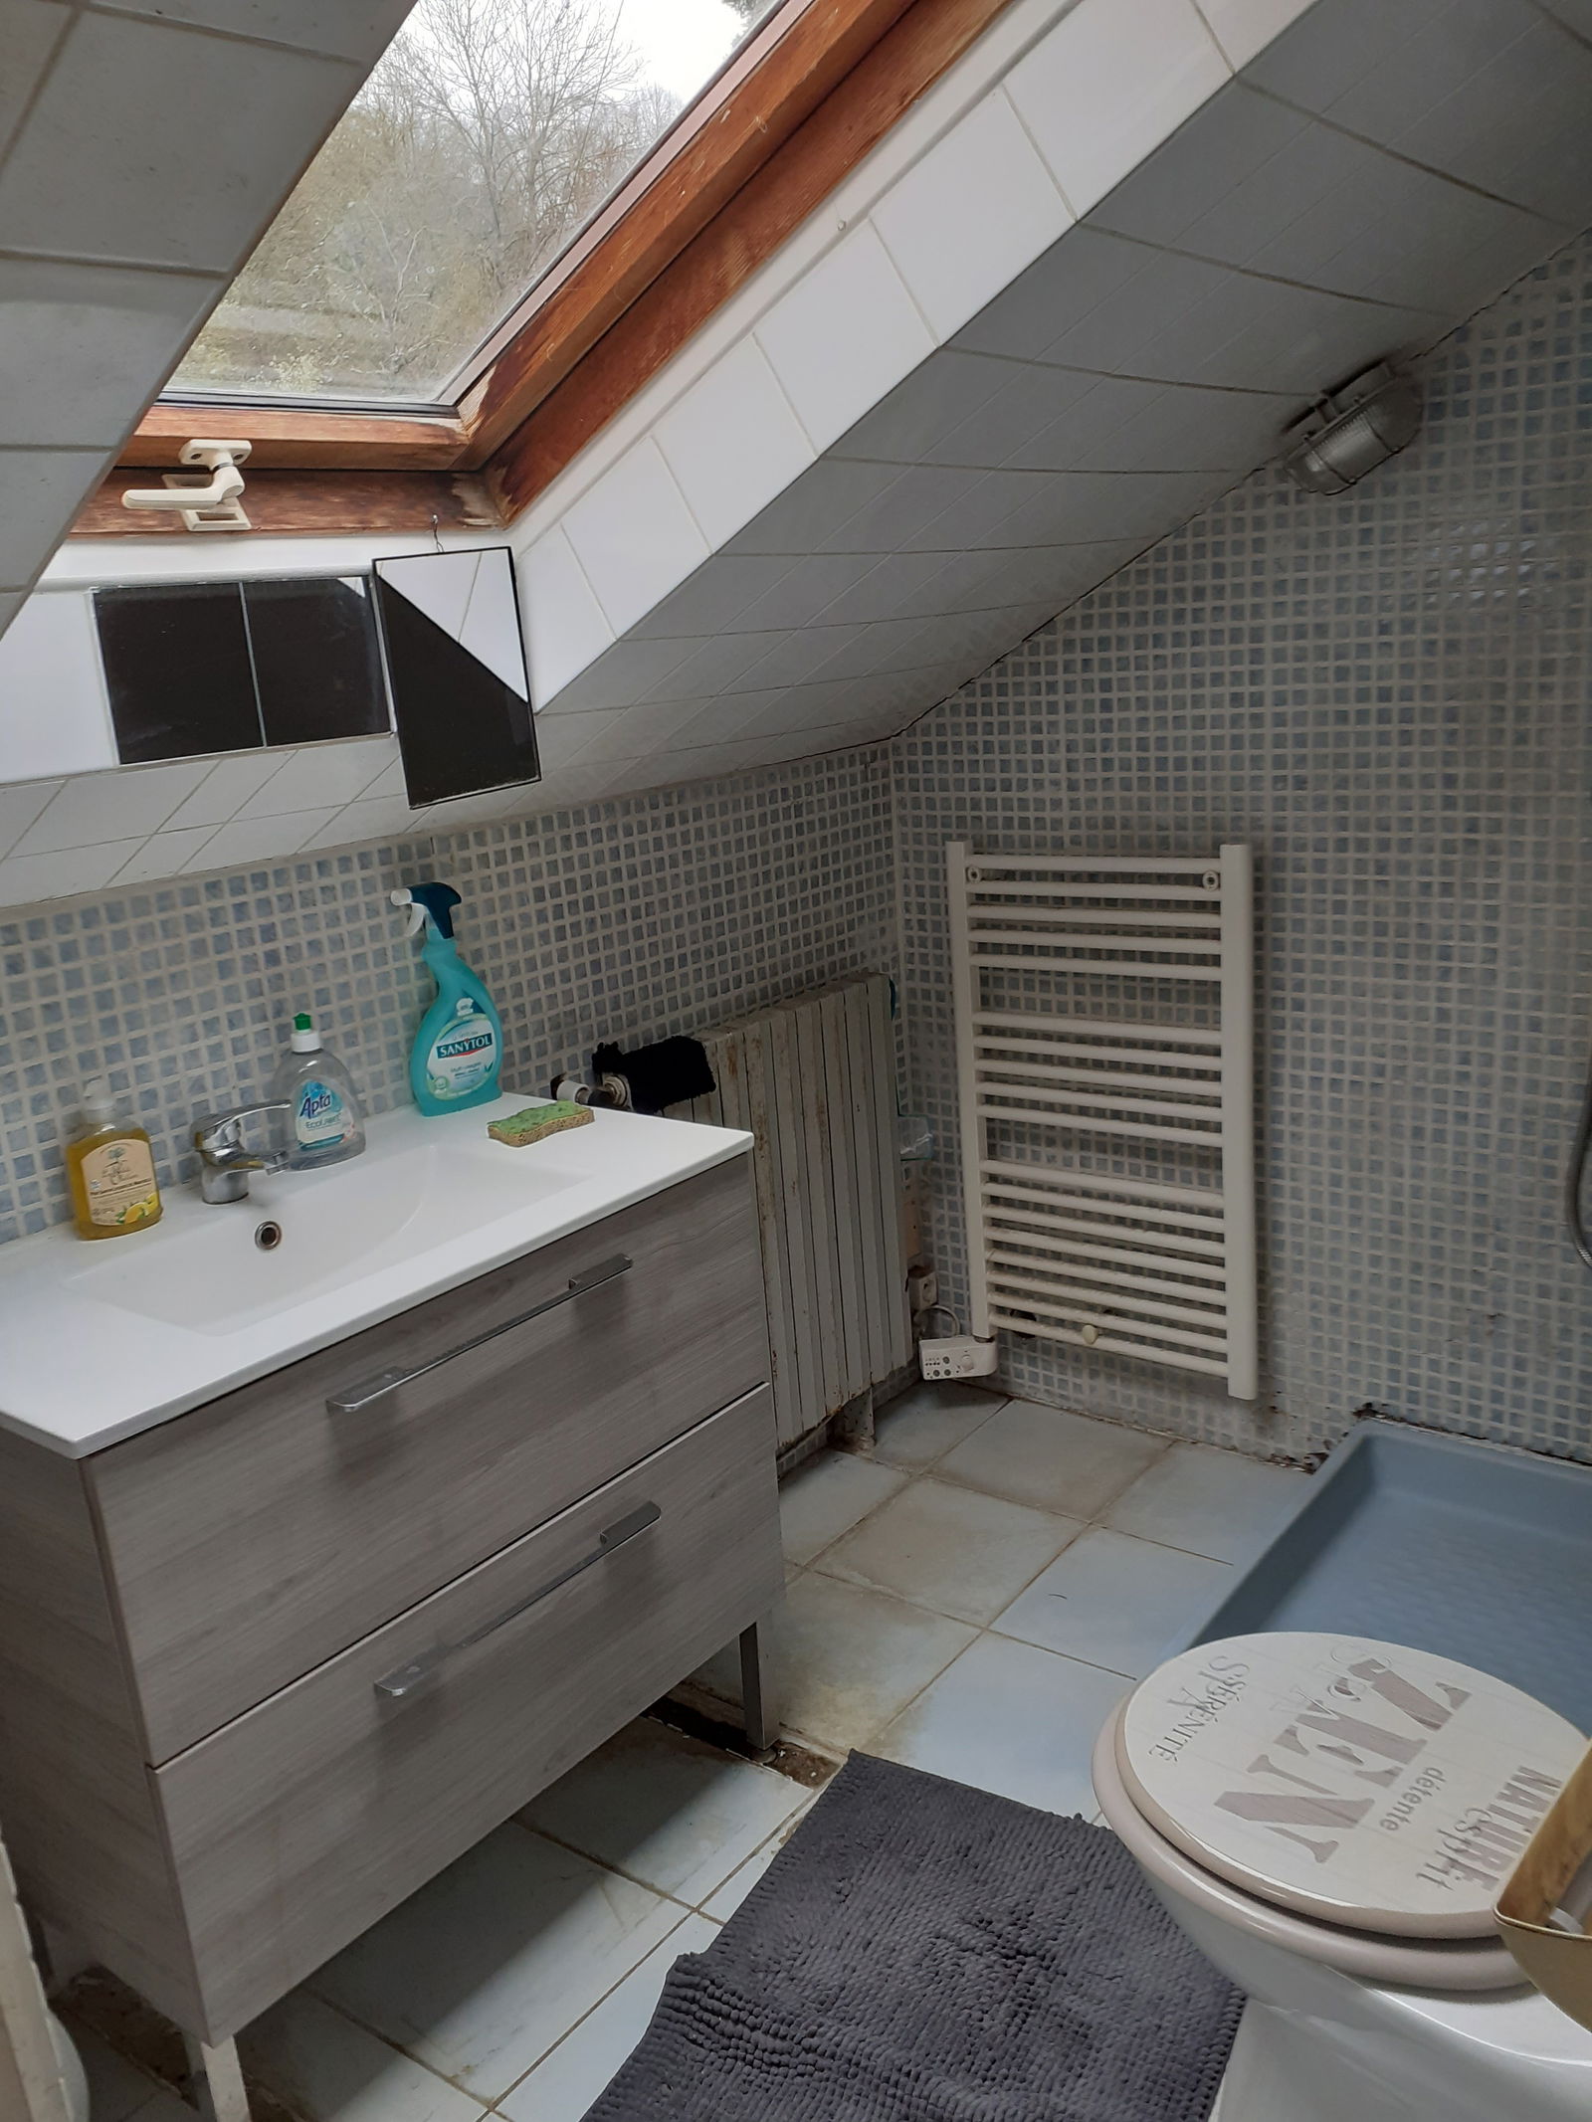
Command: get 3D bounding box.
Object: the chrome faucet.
[{"bbox_3d":[-0.562,0.092,1.696,0.156,0.116,0.048,7,19,37],"label":"chrome faucet"}]

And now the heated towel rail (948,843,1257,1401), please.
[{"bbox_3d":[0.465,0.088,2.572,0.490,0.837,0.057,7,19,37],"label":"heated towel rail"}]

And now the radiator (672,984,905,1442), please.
[{"bbox_3d":[-0.032,0.282,2.527,0.067,0.716,0.616,7,19,37],"label":"radiator"}]

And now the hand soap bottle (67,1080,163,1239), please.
[{"bbox_3d":[-0.685,0.095,1.651,0.075,0.153,0.048,-15,18,-33],"label":"hand soap bottle"}]

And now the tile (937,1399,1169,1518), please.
[{"bbox_3d":[0.406,0.647,2.686,0.302,0.010,0.297,7,19,37],"label":"tile"}]

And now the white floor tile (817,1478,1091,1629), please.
[{"bbox_3d":[0.226,0.724,2.454,0.305,0.010,0.305,7,19,37],"label":"white floor tile"}]

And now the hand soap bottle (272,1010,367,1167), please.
[{"bbox_3d":[-0.539,0.027,1.835,0.101,0.167,0.054,-15,18,-33],"label":"hand soap bottle"}]

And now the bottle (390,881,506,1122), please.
[{"bbox_3d":[-0.422,-0.079,1.979,0.107,0.278,0.054,-15,18,-33],"label":"bottle"}]

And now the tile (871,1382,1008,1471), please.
[{"bbox_3d":[0.210,0.624,2.834,0.186,0.010,0.297,7,19,37],"label":"tile"}]

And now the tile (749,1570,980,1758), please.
[{"bbox_3d":[0.043,0.800,2.223,0.305,0.010,0.297,7,19,37],"label":"tile"}]

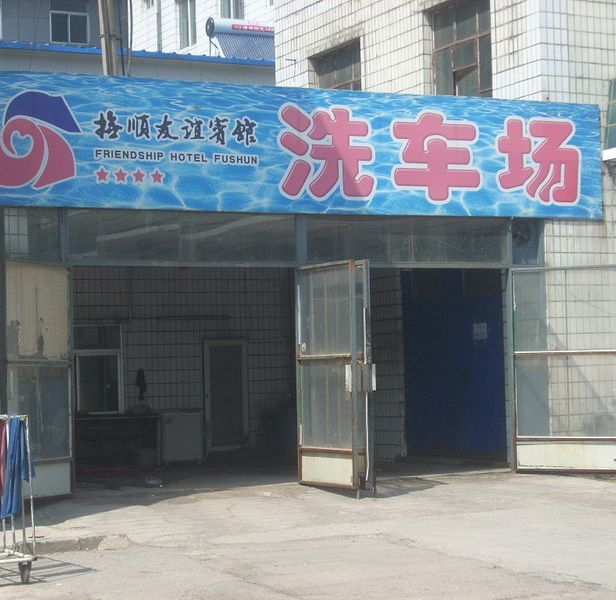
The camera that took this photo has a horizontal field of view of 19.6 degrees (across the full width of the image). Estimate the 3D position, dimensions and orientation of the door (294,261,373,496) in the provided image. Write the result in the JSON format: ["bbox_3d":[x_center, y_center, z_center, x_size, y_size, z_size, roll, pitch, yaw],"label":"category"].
[{"bbox_3d":[0.292,0.877,20.853,0.220,2.559,1.420,0,-2,-27],"label":"door"}]

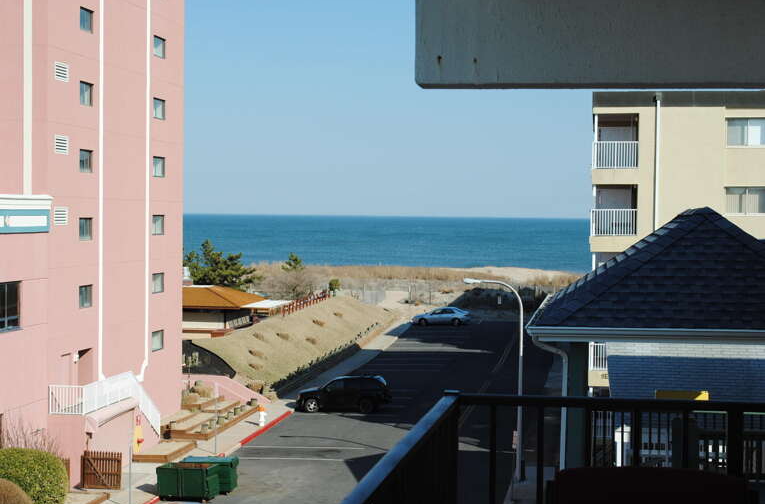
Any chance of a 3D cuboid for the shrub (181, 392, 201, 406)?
[{"bbox_3d":[-9.149,6.946,63.700,0.900,0.660,0.850,1,2,0],"label":"shrub"}]

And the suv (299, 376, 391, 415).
[{"bbox_3d":[-1.958,7.232,68.700,4.700,1.770,1.870,1,2,6],"label":"suv"}]

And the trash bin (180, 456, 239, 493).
[{"bbox_3d":[-6.512,8.372,50.600,1.900,1.180,1.100,1,2,8],"label":"trash bin"}]

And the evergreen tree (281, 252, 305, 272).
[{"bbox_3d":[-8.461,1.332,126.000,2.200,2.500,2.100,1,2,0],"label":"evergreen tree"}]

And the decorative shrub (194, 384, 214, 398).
[{"bbox_3d":[-8.742,6.899,66.200,0.880,0.620,0.850,1,2,0],"label":"decorative shrub"}]

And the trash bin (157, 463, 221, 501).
[{"bbox_3d":[-7.104,8.368,48.900,1.900,1.150,1.150,1,2,8],"label":"trash bin"}]

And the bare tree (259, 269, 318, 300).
[{"bbox_3d":[-8.222,2.740,116.000,4.800,2.900,4.400,1,2,0],"label":"bare tree"}]

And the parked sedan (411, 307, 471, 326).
[{"bbox_3d":[4.716,5.329,110.300,4.680,1.430,1.800,1,2,6],"label":"parked sedan"}]

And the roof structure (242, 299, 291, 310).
[{"bbox_3d":[-7.808,3.611,91.000,2.200,0.400,6.500,1,2,8],"label":"roof structure"}]

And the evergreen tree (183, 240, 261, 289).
[{"bbox_3d":[-12.931,2.270,106.000,6.300,6.100,5.800,1,2,0],"label":"evergreen tree"}]

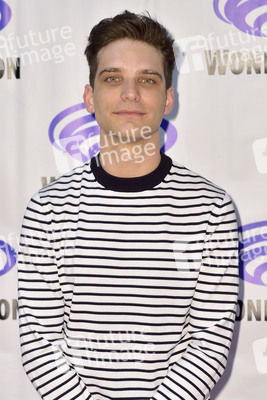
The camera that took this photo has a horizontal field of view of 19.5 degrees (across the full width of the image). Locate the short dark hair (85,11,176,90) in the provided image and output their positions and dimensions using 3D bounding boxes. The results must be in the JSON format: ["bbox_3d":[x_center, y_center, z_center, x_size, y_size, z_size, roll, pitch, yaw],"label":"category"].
[{"bbox_3d":[-0.007,-0.288,1.560,0.180,0.190,0.215,2,-3,-1],"label":"short dark hair"}]

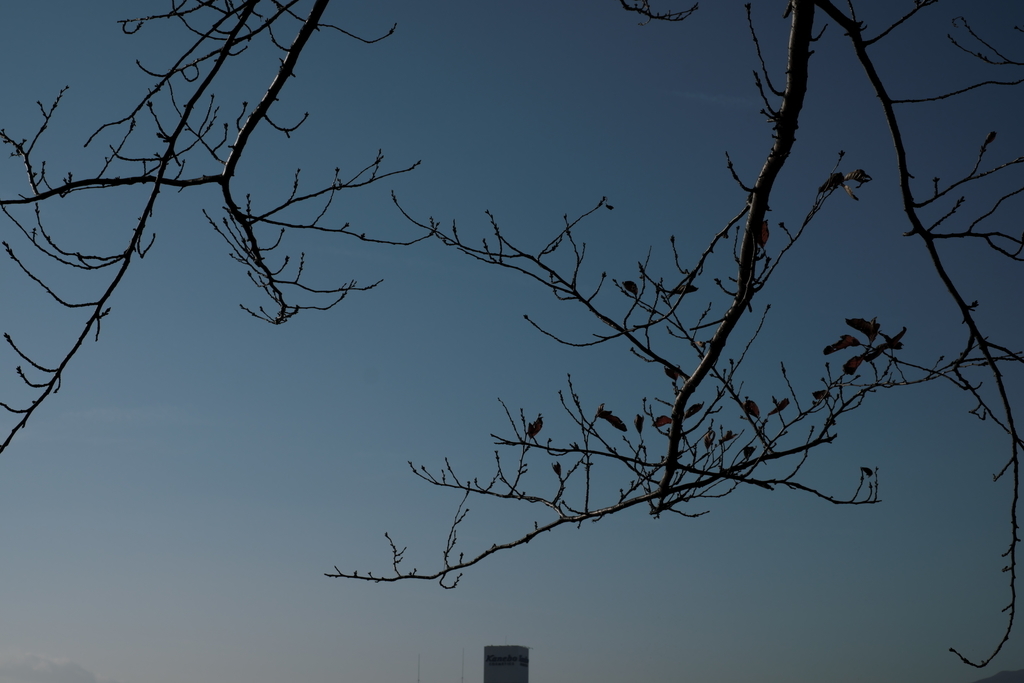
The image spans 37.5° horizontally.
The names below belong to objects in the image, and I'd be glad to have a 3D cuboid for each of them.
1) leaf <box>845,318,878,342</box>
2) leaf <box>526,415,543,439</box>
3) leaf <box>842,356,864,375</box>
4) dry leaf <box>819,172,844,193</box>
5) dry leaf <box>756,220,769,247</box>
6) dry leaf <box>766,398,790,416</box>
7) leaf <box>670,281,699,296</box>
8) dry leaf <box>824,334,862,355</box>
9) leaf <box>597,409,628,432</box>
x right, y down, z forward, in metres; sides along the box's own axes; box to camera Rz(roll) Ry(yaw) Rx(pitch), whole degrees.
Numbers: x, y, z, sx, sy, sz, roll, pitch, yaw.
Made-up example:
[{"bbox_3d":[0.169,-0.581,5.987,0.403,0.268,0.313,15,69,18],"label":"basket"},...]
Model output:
[{"bbox_3d":[0.695,-0.024,3.000,0.034,0.070,0.020,-43,-8,10],"label":"leaf"},{"bbox_3d":[0.048,0.180,3.200,0.025,0.054,0.020,22,-3,2],"label":"leaf"},{"bbox_3d":[0.679,0.048,3.000,0.049,0.026,0.020,-46,-10,8],"label":"leaf"},{"bbox_3d":[0.678,-0.338,3.200,0.061,0.017,0.027,-35,-2,13],"label":"dry leaf"},{"bbox_3d":[0.531,-0.229,3.200,0.025,0.058,0.020,5,5,9],"label":"dry leaf"},{"bbox_3d":[0.566,0.140,3.200,0.056,0.017,0.027,-36,-8,7],"label":"dry leaf"},{"bbox_3d":[0.366,-0.113,3.200,0.062,0.017,0.027,-6,1,7],"label":"leaf"},{"bbox_3d":[0.658,0.006,3.000,0.077,0.020,0.027,-13,-3,12],"label":"dry leaf"},{"bbox_3d":[0.213,0.168,3.200,0.076,0.019,0.027,29,-1,5],"label":"leaf"}]

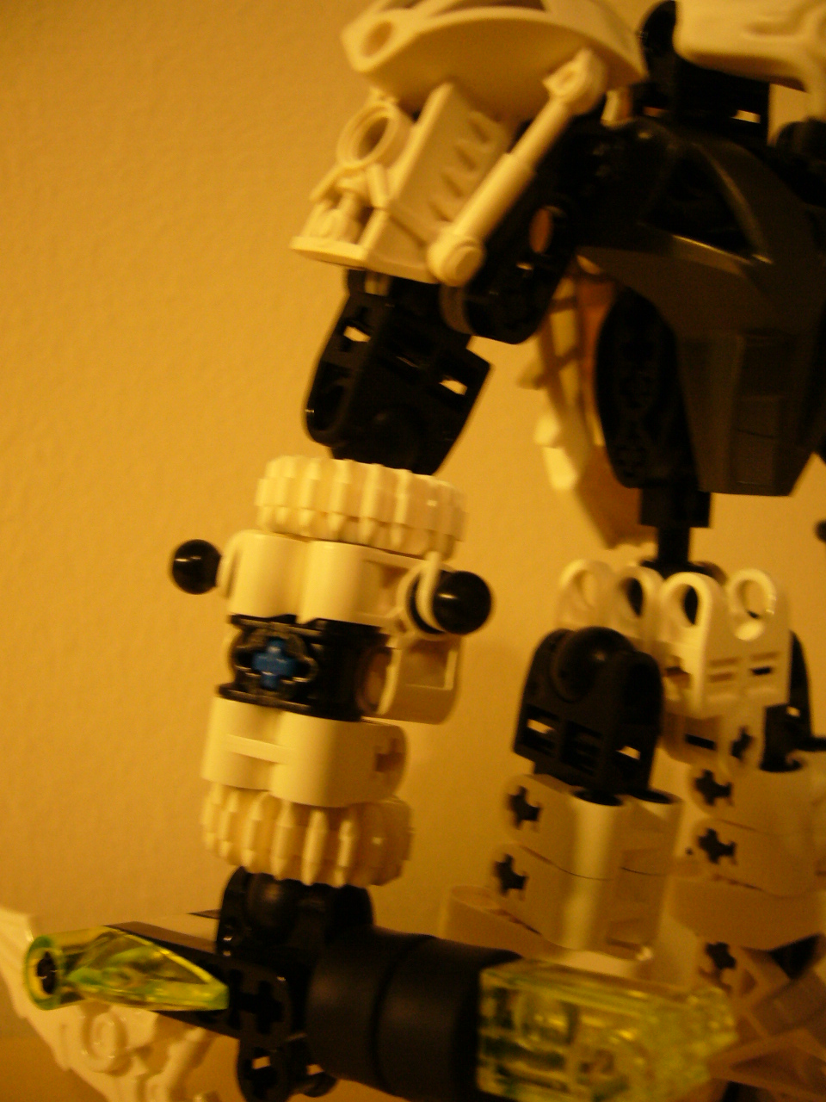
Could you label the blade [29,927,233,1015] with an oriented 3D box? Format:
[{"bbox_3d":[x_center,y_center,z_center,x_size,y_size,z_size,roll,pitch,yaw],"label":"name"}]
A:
[{"bbox_3d":[-0.031,0.046,0.123,0.021,0.009,0.008,13,-8,-39],"label":"blade"}]

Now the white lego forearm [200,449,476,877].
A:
[{"bbox_3d":[-0.008,0.012,0.119,0.026,0.041,0.024,9,0,24],"label":"white lego forearm"}]

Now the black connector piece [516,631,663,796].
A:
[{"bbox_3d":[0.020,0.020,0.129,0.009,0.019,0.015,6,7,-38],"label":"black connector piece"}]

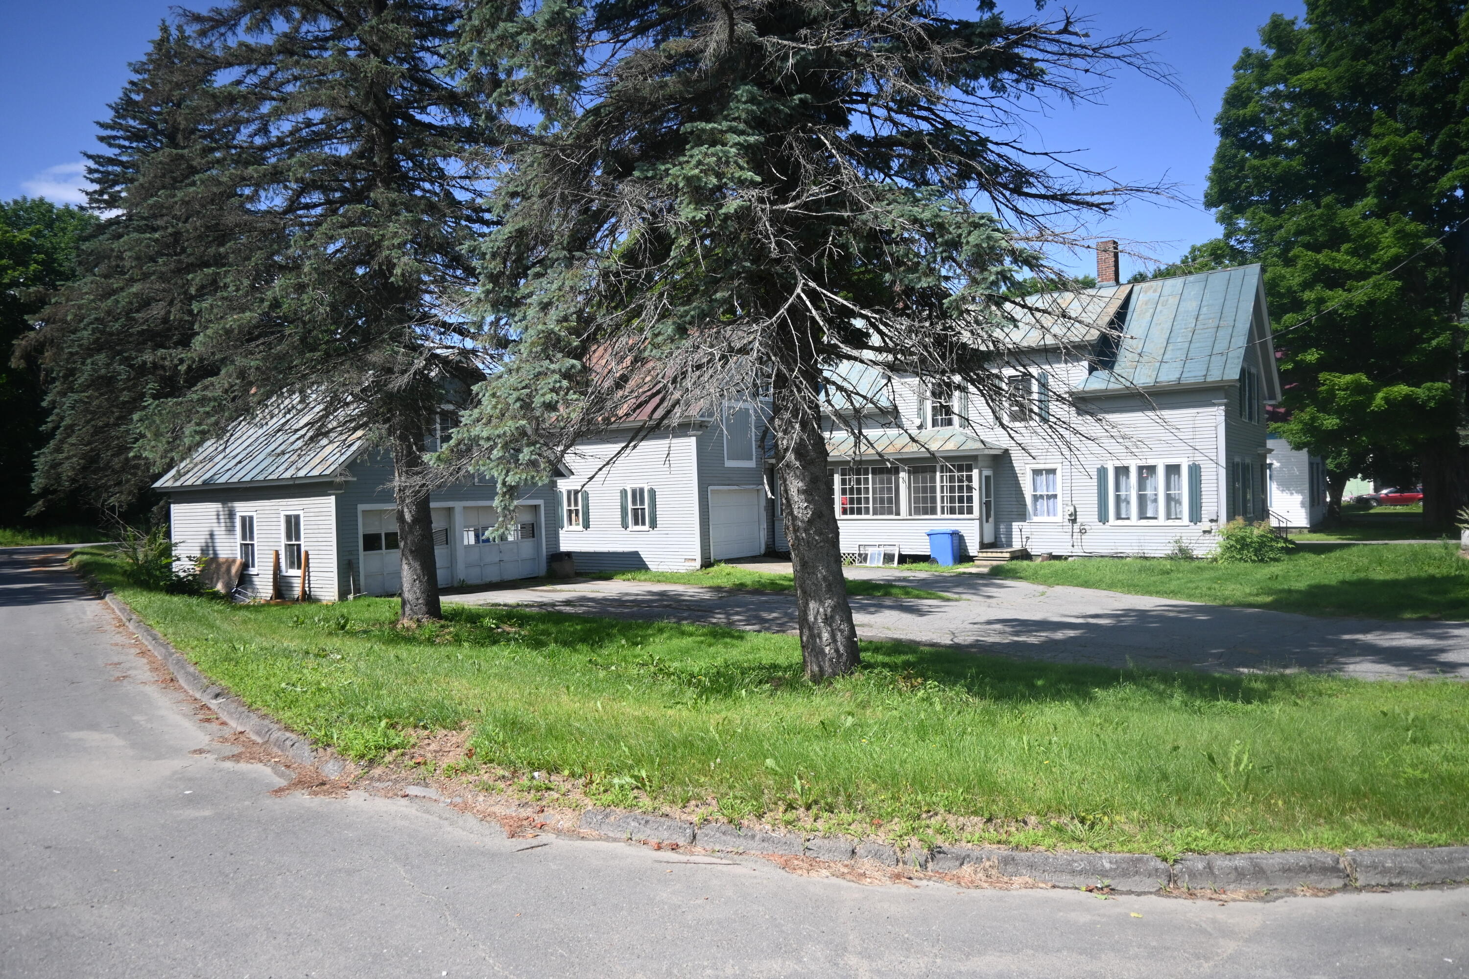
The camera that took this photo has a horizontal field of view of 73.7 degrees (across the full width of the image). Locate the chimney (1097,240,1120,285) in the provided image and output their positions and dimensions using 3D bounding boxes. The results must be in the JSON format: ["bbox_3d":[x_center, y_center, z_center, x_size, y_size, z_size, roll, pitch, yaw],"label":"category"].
[{"bbox_3d":[11.490,-6.960,30.100,0.490,1.370,0.490,-2,0,38],"label":"chimney"}]

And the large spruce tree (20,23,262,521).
[{"bbox_3d":[-20.500,-6.700,34.500,9.000,19.300,9.000,-2,0,0],"label":"large spruce tree"}]

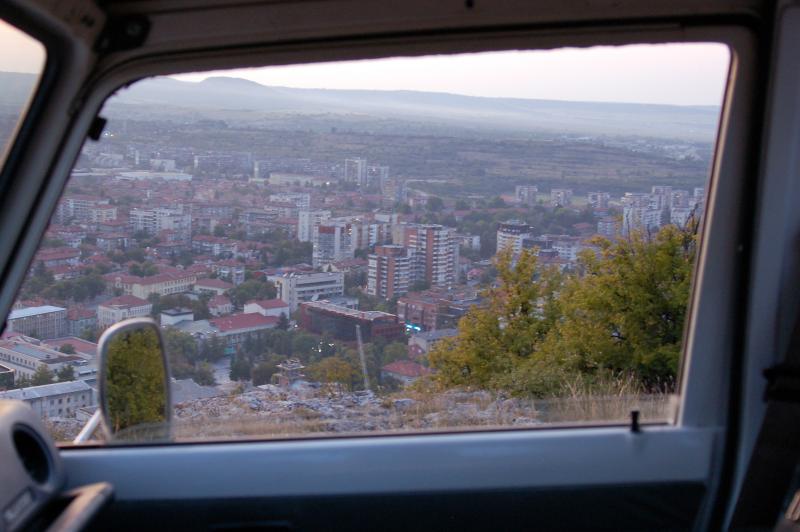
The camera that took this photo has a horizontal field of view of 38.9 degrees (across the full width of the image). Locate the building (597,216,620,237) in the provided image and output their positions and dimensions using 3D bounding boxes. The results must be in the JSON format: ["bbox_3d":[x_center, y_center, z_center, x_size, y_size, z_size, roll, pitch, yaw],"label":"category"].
[{"bbox_3d":[184.120,-33.120,1000.000,19.000,19.000,13.000,5,9,15],"label":"building"}]

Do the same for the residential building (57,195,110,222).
[{"bbox_3d":[-256.550,-44.850,915.000,40.000,22.000,14.000,-1,9,-22],"label":"residential building"}]

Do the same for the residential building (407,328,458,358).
[{"bbox_3d":[15.990,35.060,523.490,10.850,9.630,25.050,9,10,39],"label":"residential building"}]

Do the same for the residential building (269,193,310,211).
[{"bbox_3d":[-105.683,-61.321,1085.000,38.000,16.500,14.000,1,9,-6],"label":"residential building"}]

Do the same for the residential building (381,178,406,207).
[{"bbox_3d":[-6.280,-76.390,1185.000,18.000,34.500,18.000,-6,12,-44],"label":"residential building"}]

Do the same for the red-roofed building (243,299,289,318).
[{"bbox_3d":[-67.890,22.970,578.000,15.500,9.500,15.500,10,11,43],"label":"red-roofed building"}]

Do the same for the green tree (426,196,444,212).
[{"bbox_3d":[34.798,-60.283,1110.000,17.000,15.500,15.000,2,8,0],"label":"green tree"}]

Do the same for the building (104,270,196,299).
[{"bbox_3d":[-143.450,9.380,655.880,29.140,11.850,45.020,7,9,30],"label":"building"}]

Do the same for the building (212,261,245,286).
[{"bbox_3d":[-105.290,4.280,694.860,18.630,14.350,12.110,1,8,-11],"label":"building"}]

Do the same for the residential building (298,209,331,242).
[{"bbox_3d":[-65.454,-30.802,872.000,11.000,25.000,21.000,10,12,43],"label":"residential building"}]

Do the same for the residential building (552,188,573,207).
[{"bbox_3d":[173.280,-72.209,1215.000,19.500,22.000,16.000,4,9,14],"label":"residential building"}]

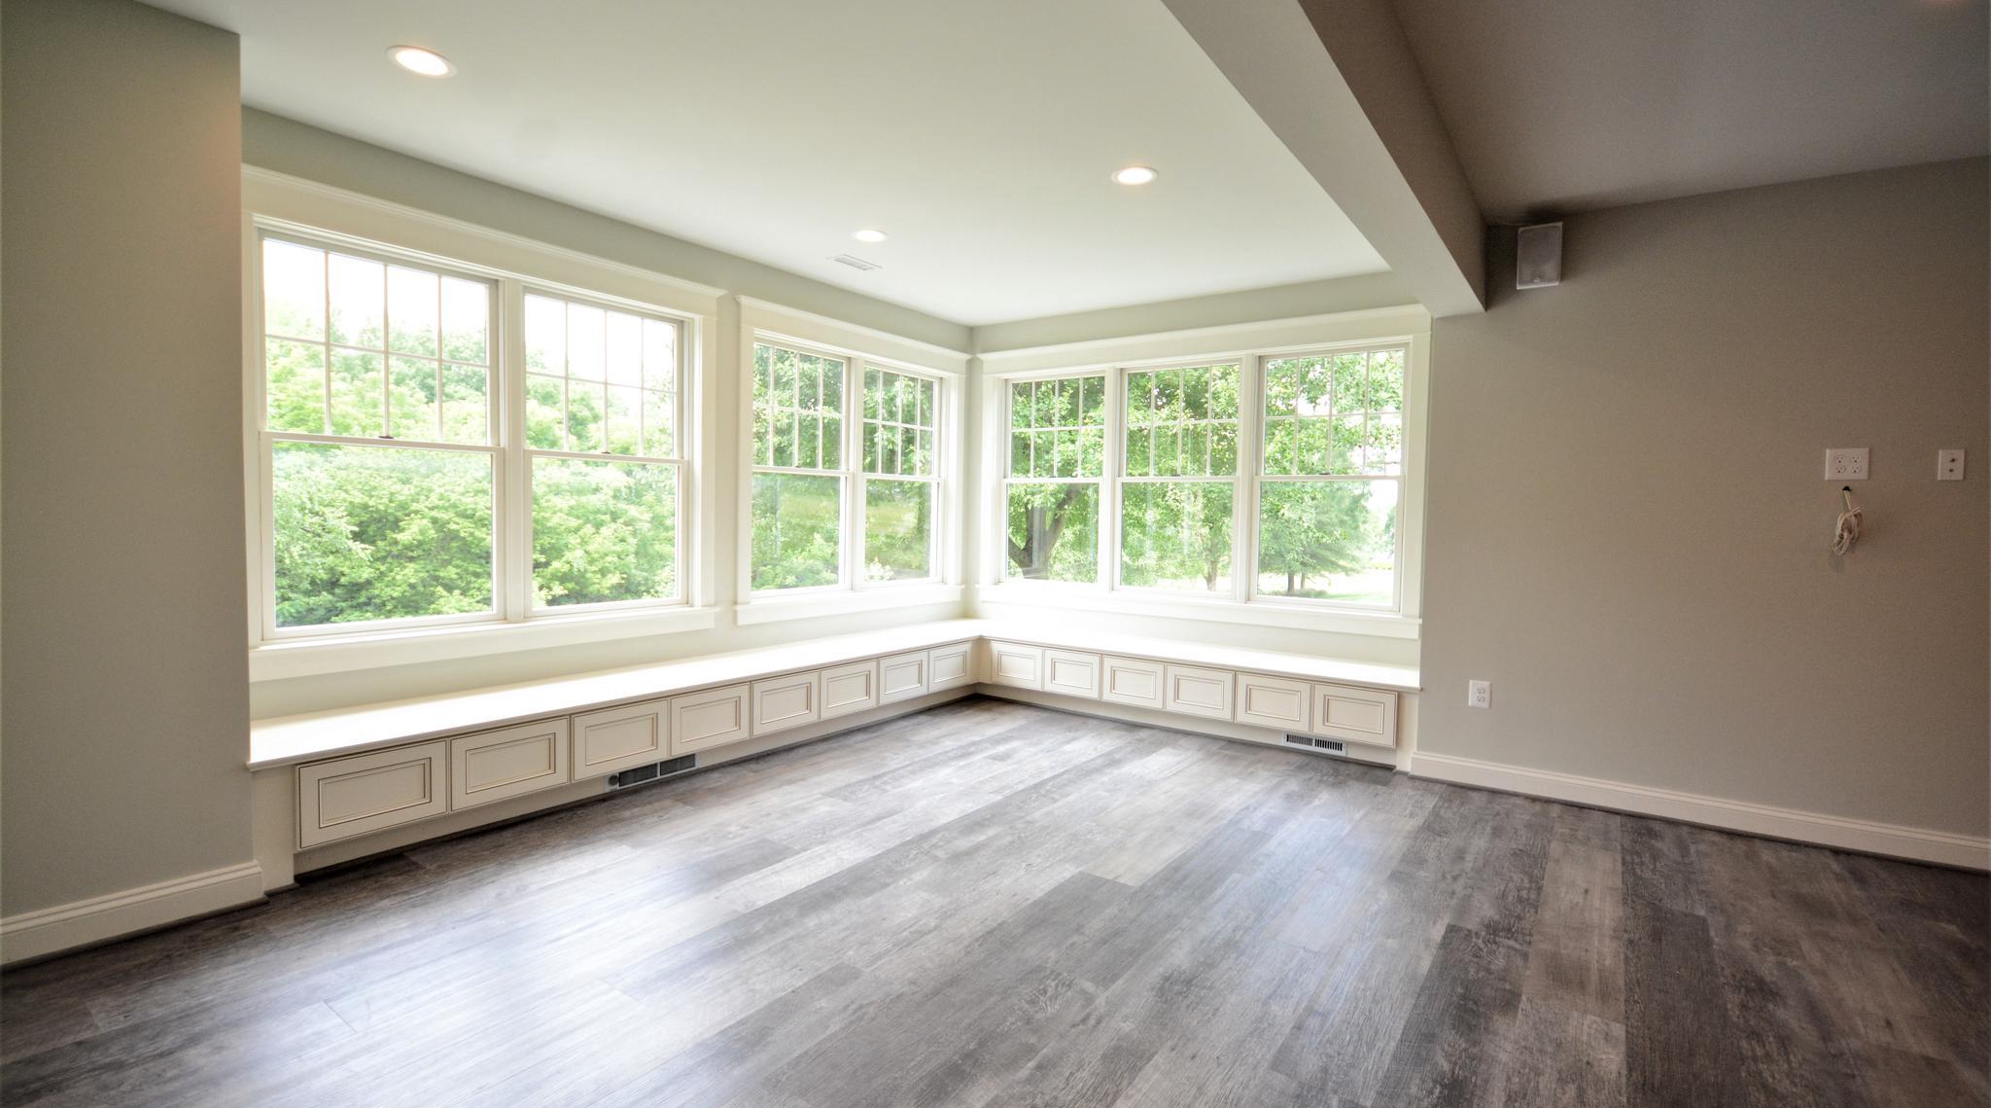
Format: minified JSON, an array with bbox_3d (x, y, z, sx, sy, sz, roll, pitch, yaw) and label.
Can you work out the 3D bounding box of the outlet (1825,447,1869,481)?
[{"bbox_3d":[3.131,-0.328,3.053,0.113,0.114,0.010,3,3,33],"label":"outlet"}]

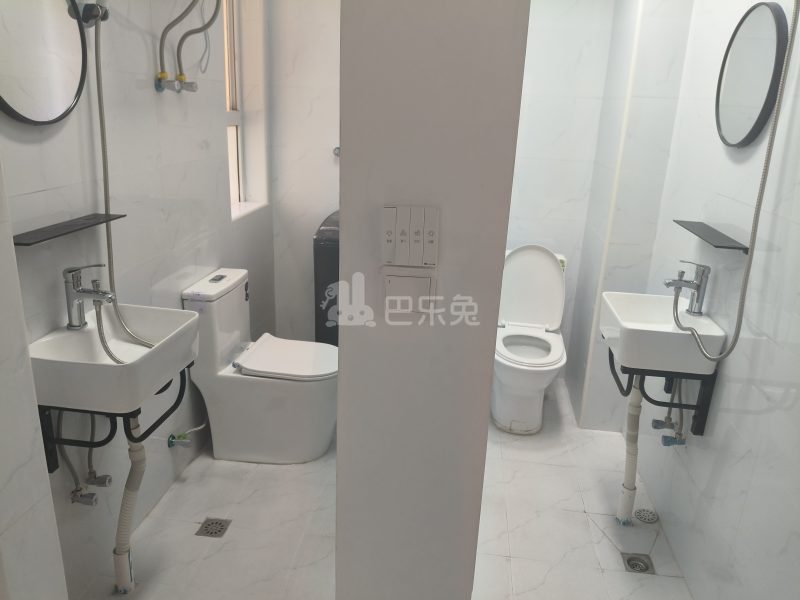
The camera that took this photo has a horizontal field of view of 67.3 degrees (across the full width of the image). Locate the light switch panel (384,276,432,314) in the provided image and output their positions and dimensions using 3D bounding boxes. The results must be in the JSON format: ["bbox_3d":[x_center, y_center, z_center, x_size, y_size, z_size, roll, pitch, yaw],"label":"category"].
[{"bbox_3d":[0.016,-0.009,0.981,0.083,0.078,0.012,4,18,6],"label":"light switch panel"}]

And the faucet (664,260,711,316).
[{"bbox_3d":[0.939,-0.038,1.973,0.136,0.180,0.054,4,18,6],"label":"faucet"}]

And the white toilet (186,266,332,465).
[{"bbox_3d":[-0.497,0.290,2.534,0.650,0.730,0.390,4,18,6],"label":"white toilet"}]

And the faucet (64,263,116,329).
[{"bbox_3d":[-0.825,-0.006,1.599,0.147,0.184,0.056,4,18,6],"label":"faucet"}]

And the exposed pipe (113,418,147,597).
[{"bbox_3d":[-0.791,0.578,1.745,0.138,0.665,0.079,4,18,6],"label":"exposed pipe"}]

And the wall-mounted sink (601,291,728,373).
[{"bbox_3d":[0.854,0.103,2.029,0.313,0.133,0.369,4,18,6],"label":"wall-mounted sink"}]

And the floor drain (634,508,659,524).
[{"bbox_3d":[0.941,0.821,2.288,0.088,0.012,0.088,4,18,6],"label":"floor drain"}]

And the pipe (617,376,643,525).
[{"bbox_3d":[0.843,0.519,2.155,0.082,0.655,0.063,4,18,6],"label":"pipe"}]

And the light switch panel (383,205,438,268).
[{"bbox_3d":[0.019,-0.105,0.975,0.090,0.100,0.025,4,18,6],"label":"light switch panel"}]

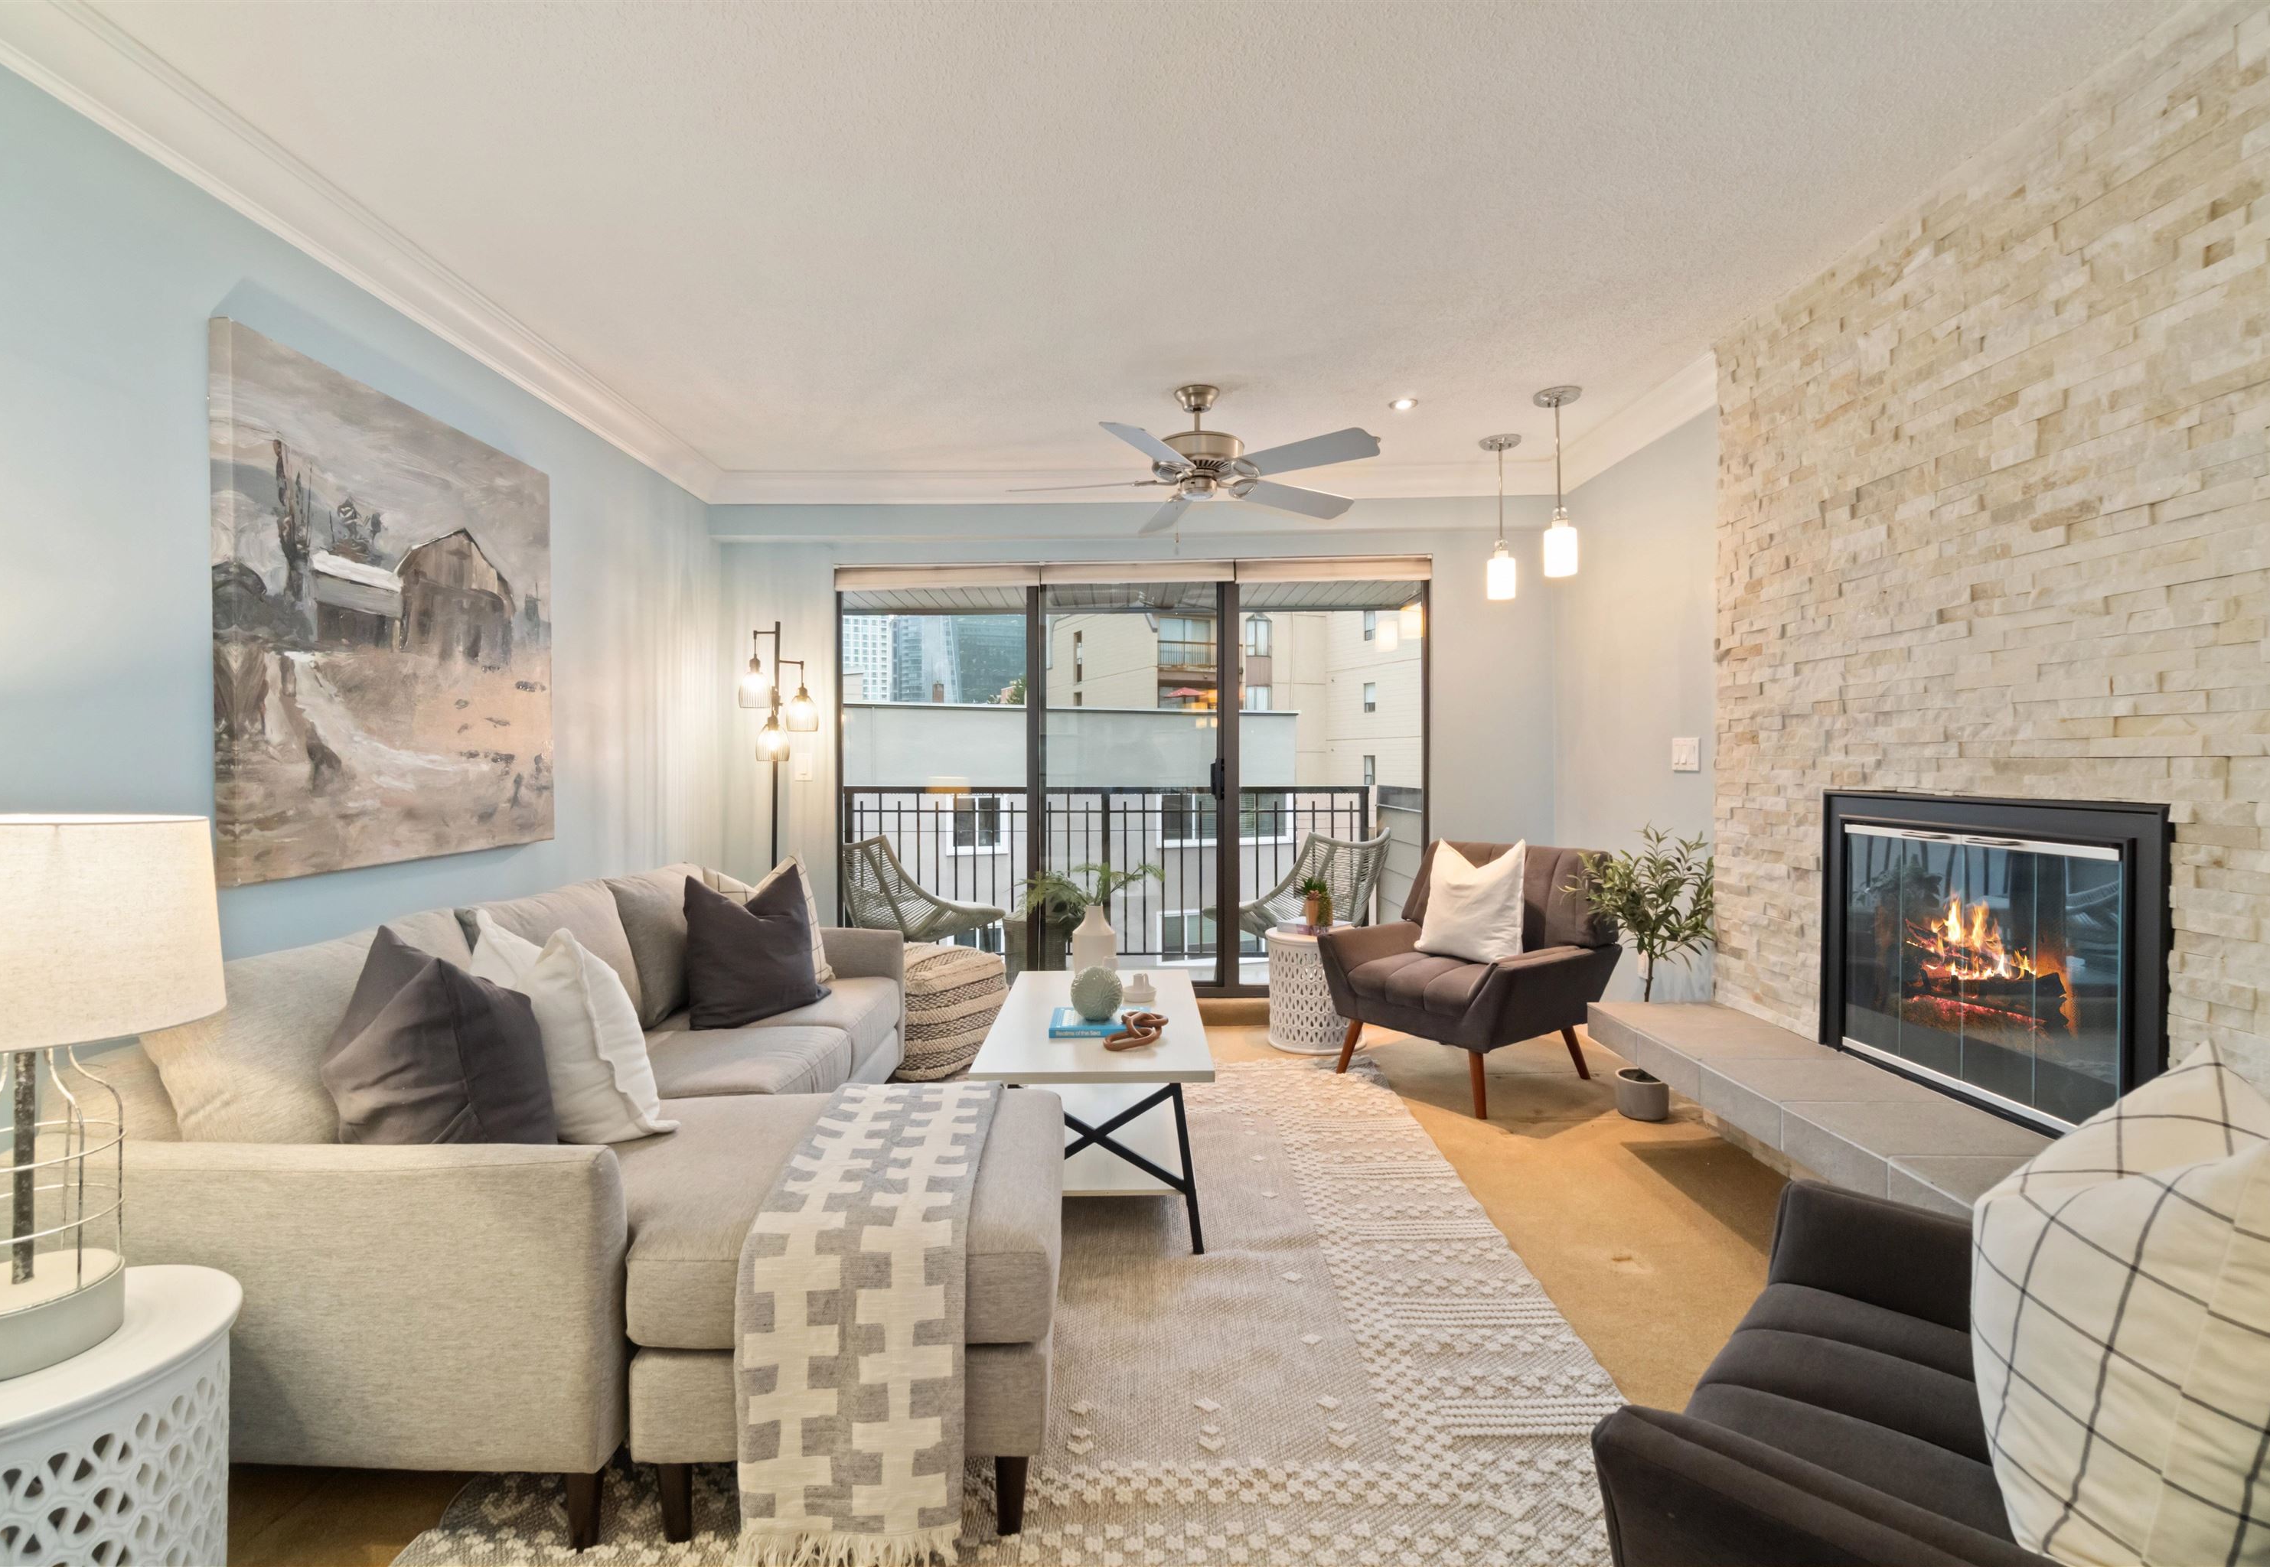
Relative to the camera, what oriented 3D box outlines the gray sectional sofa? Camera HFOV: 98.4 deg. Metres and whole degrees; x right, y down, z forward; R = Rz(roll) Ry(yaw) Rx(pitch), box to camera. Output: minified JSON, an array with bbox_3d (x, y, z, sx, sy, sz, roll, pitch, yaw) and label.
[{"bbox_3d":[-0.931,0.725,2.464,1.620,0.860,2.050,0,1,-1],"label":"gray sectional sofa"}]

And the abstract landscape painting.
[{"bbox_3d":[-1.821,-0.373,2.504,0.045,1.130,1.090,0,1,-1],"label":"abstract landscape painting"}]

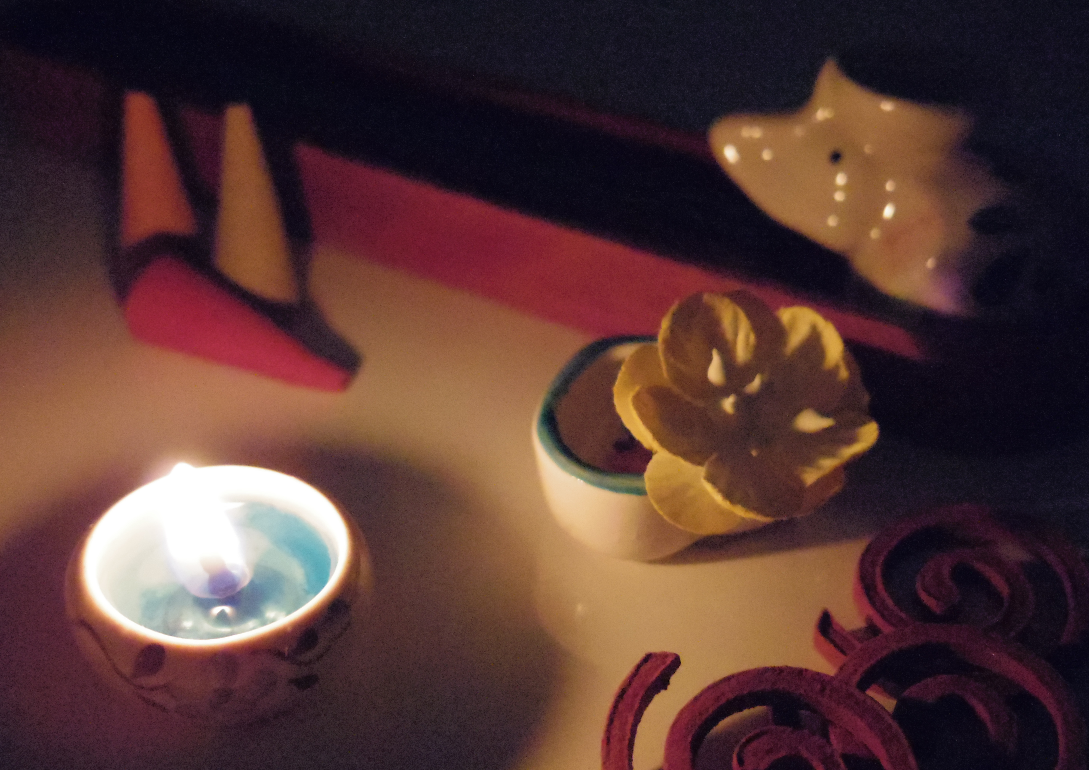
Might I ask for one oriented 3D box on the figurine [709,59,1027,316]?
[{"bbox_3d":[0.044,-0.026,0.198,0.042,0.033,0.024,-9,36,-12],"label":"figurine"}]

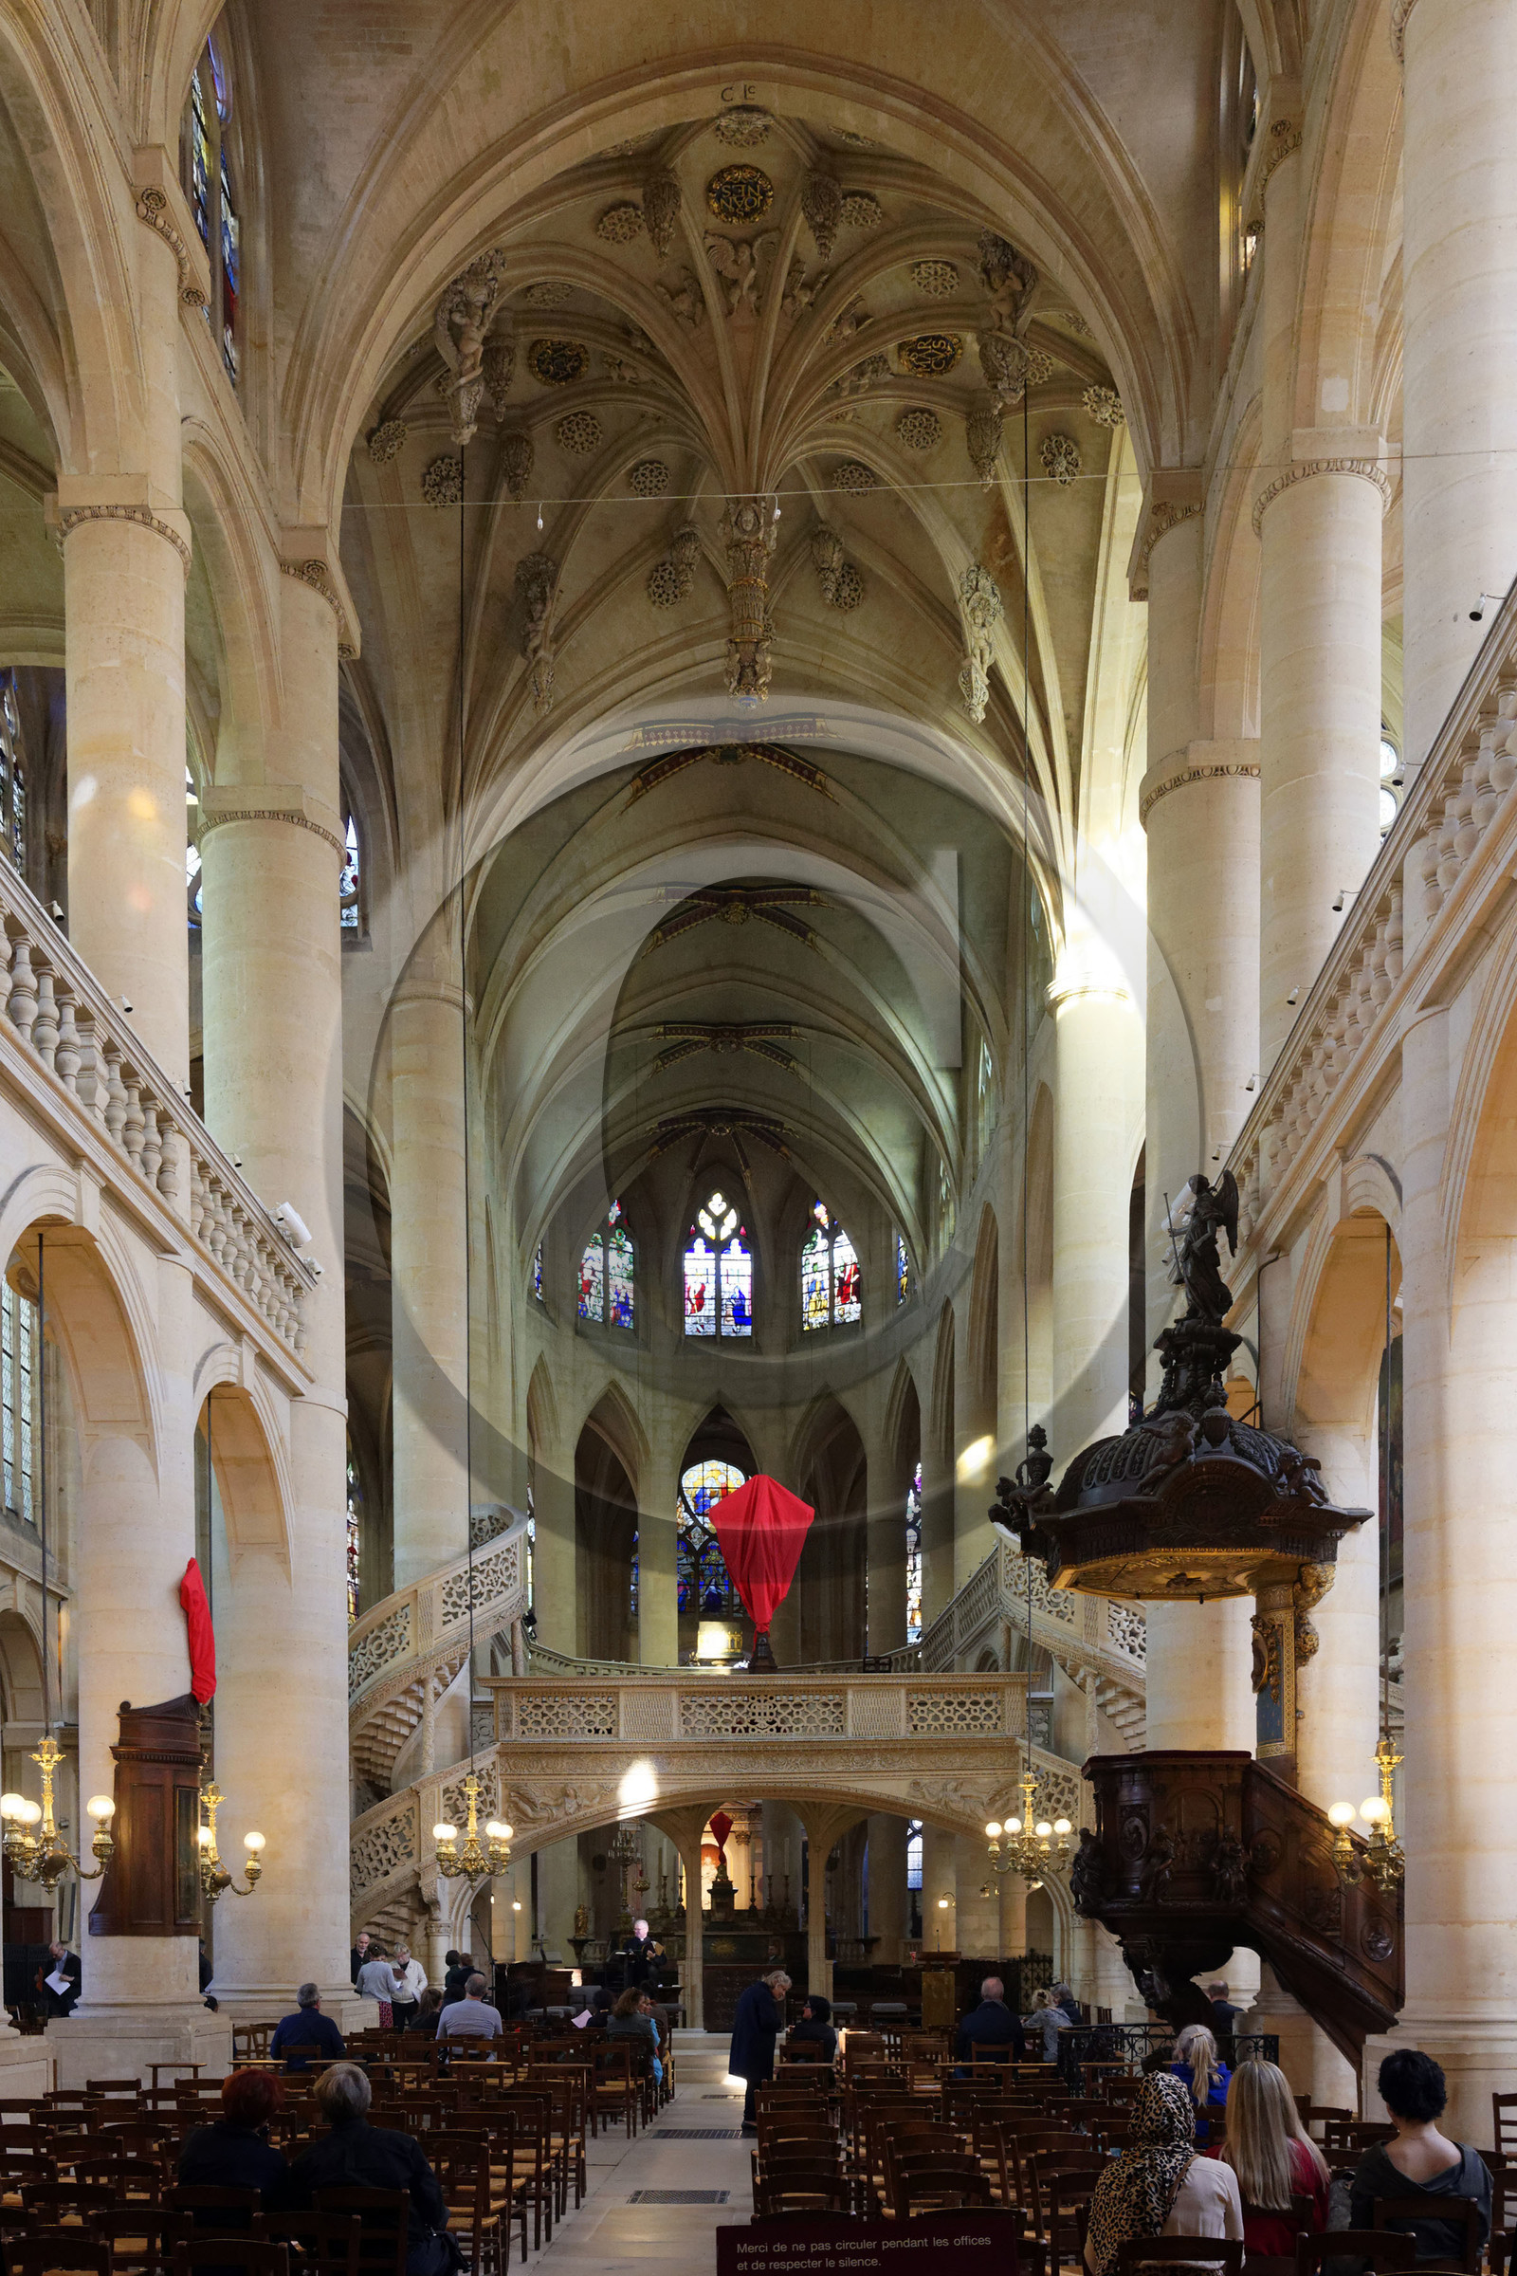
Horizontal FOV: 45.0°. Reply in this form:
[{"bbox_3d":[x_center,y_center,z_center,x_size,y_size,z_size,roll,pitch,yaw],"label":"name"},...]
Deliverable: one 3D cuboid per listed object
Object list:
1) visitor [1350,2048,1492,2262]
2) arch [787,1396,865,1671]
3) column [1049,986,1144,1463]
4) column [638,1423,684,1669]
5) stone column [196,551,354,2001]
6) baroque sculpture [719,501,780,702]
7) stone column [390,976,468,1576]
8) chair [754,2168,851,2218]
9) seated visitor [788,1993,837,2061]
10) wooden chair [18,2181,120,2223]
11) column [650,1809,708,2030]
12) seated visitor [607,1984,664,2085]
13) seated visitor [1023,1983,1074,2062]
[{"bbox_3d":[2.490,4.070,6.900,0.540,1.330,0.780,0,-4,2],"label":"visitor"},{"bbox_3d":[1.657,9.665,43.800,2.100,7.052,0.850,-2,-3,30],"label":"arch"},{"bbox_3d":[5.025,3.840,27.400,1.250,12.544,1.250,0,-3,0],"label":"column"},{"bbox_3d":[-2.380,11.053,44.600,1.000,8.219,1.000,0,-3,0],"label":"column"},{"bbox_3d":[-6.387,1.968,24.300,1.980,19.200,1.980,0,0,2],"label":"stone column"},{"bbox_3d":[-0.127,-7.006,23.800,0.750,2.678,0.750,0,-3,0],"label":"baroque sculpture"},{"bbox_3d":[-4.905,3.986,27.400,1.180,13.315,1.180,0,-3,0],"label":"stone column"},{"bbox_3d":[0.170,4.450,7.250,0.410,0.880,0.450,0,-4,2],"label":"chair"},{"bbox_3d":[0.526,8.801,17.500,0.500,1.300,0.720,0,0,-9],"label":"seated visitor"},{"bbox_3d":[-2.633,4.387,7.050,0.410,0.890,0.430,0,0,2],"label":"wooden chair"},{"bbox_3d":[-1.260,12.560,29.500,0.850,3.600,0.800,0,-4,2],"label":"column"},{"bbox_3d":[-1.240,9.182,18.400,0.500,1.300,0.700,0,0,5],"label":"seated visitor"},{"bbox_3d":[2.730,8.630,17.300,0.500,1.280,0.750,1,-4,-11],"label":"seated visitor"}]

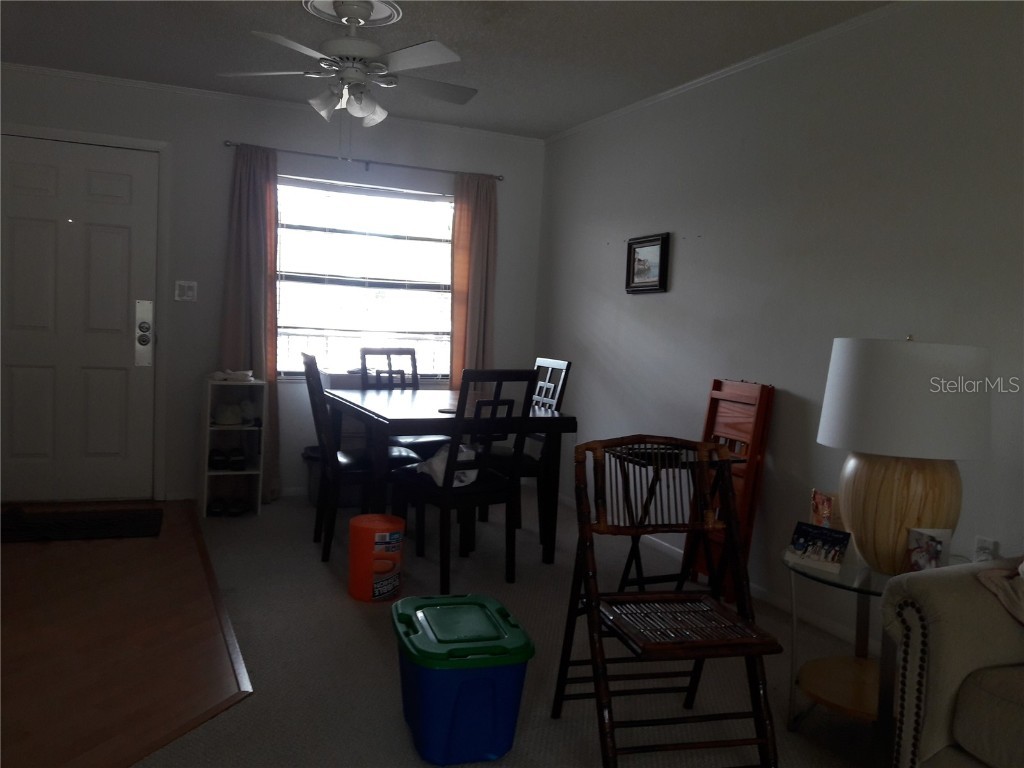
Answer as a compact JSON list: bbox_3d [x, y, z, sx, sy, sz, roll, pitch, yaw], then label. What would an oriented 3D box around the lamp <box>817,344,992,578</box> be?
[{"bbox_3d":[1.142,0.222,2.462,0.455,0.695,0.455,1,5,-24],"label":"lamp"}]

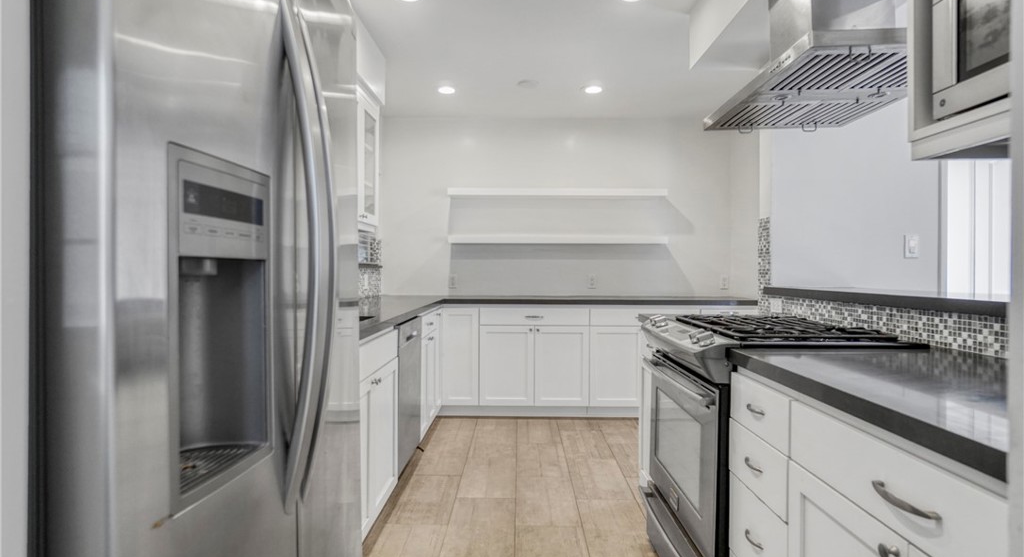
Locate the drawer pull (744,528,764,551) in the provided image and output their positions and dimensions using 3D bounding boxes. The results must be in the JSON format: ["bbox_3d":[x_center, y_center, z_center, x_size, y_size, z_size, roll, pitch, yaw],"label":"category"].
[{"bbox_3d":[0.622,0.685,1.419,0.028,0.018,0.105,0,1,1],"label":"drawer pull"}]

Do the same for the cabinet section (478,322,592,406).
[{"bbox_3d":[0.175,0.654,4.404,0.841,0.626,0.580,0,1,1],"label":"cabinet section"}]

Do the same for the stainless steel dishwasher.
[{"bbox_3d":[-0.850,0.609,2.962,0.600,0.775,0.600,0,1,1],"label":"stainless steel dishwasher"}]

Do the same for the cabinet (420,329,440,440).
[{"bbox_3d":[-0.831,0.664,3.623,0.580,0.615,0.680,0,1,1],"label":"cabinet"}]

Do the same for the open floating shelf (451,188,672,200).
[{"bbox_3d":[0.391,-0.733,4.659,1.853,0.060,0.230,0,1,1],"label":"open floating shelf"}]

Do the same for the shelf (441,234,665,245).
[{"bbox_3d":[0.390,-0.329,4.665,1.853,0.060,0.230,0,1,1],"label":"shelf"}]

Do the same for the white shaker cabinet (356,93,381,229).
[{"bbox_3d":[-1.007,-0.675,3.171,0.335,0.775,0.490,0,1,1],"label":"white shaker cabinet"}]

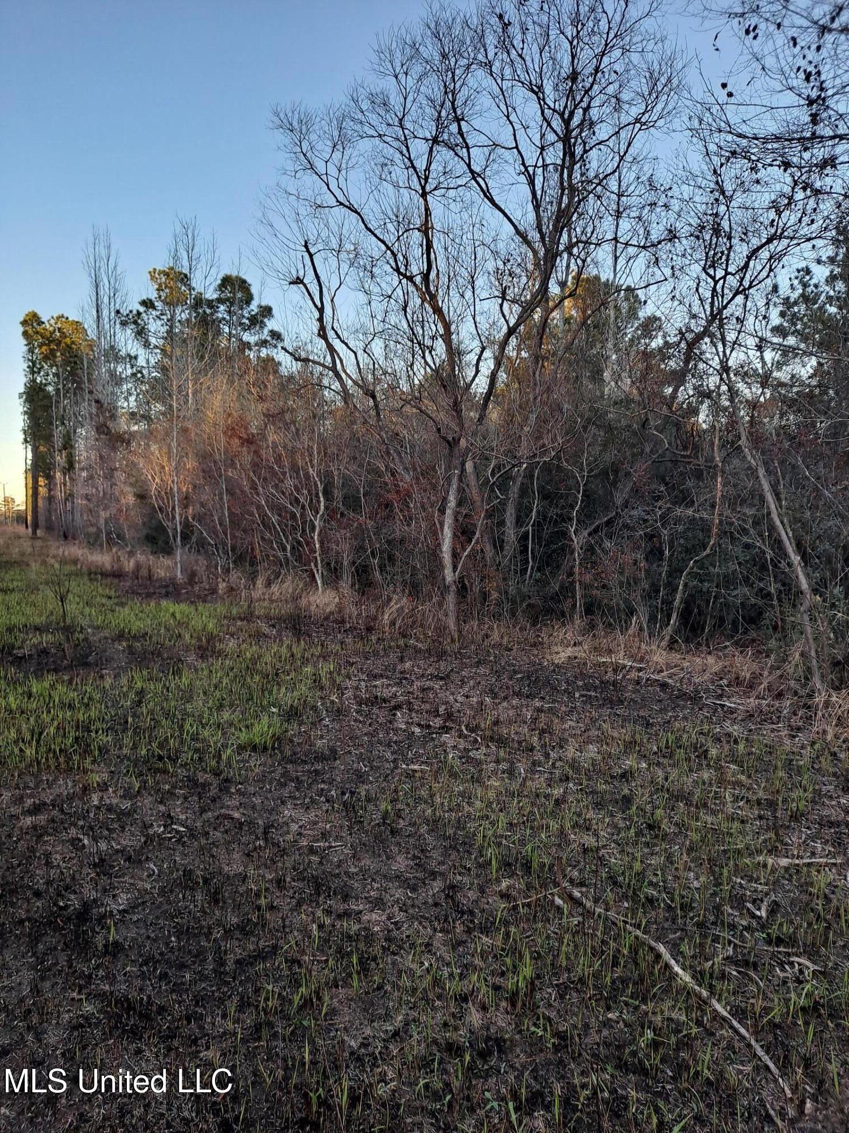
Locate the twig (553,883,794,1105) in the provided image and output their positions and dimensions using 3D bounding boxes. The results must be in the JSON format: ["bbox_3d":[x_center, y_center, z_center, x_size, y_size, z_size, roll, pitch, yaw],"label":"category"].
[{"bbox_3d":[0.783,1.313,2.643,0.175,0.065,1.230,-1,4,-20],"label":"twig"}]

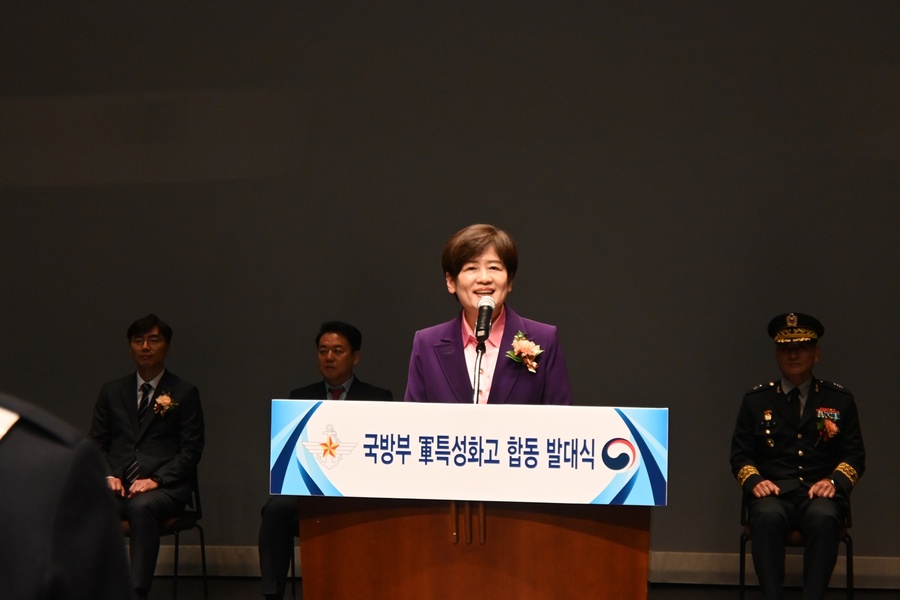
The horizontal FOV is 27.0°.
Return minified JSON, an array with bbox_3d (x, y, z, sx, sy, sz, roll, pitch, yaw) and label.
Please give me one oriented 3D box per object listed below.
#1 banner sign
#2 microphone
[{"bbox_3d":[0.047,0.394,4.860,1.028,0.249,0.020,1,0,5],"label":"banner sign"},{"bbox_3d":[0.096,0.055,5.150,0.050,0.050,0.190,2,33,4],"label":"microphone"}]

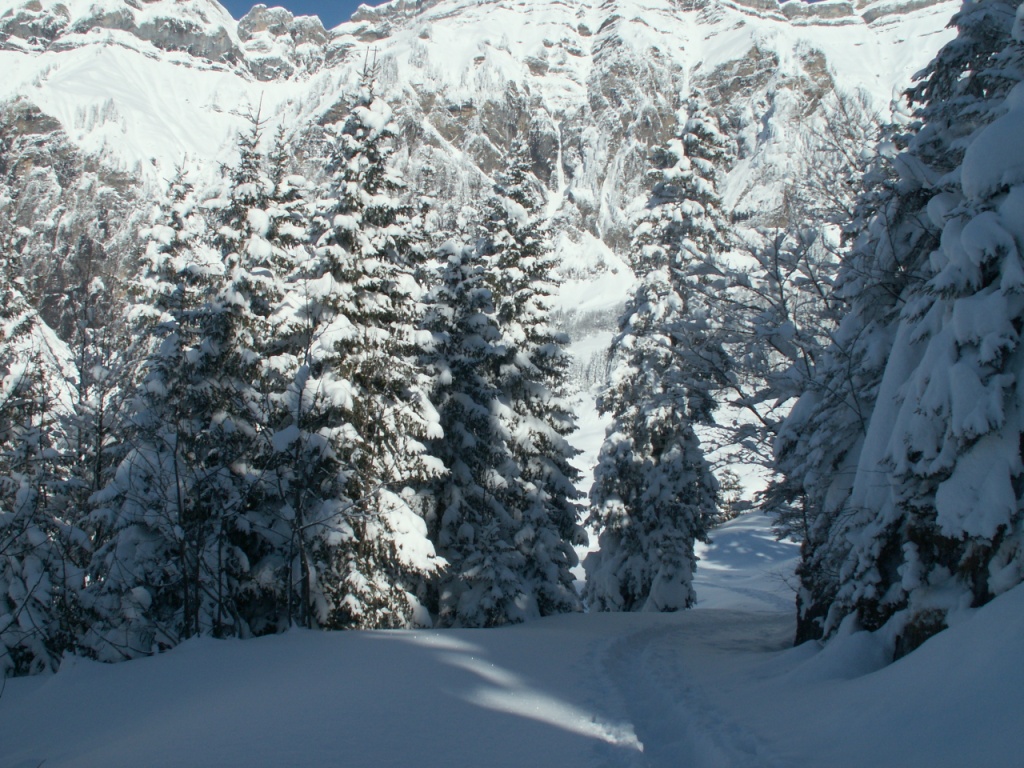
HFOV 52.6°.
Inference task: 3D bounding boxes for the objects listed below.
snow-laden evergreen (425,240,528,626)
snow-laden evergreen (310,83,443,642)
[{"bbox_3d":[-0.670,0.794,18.500,2.000,6.850,2.000,0,-6,0],"label":"snow-laden evergreen"},{"bbox_3d":[-2.258,-0.672,17.000,2.500,9.160,2.500,0,-6,0],"label":"snow-laden evergreen"}]

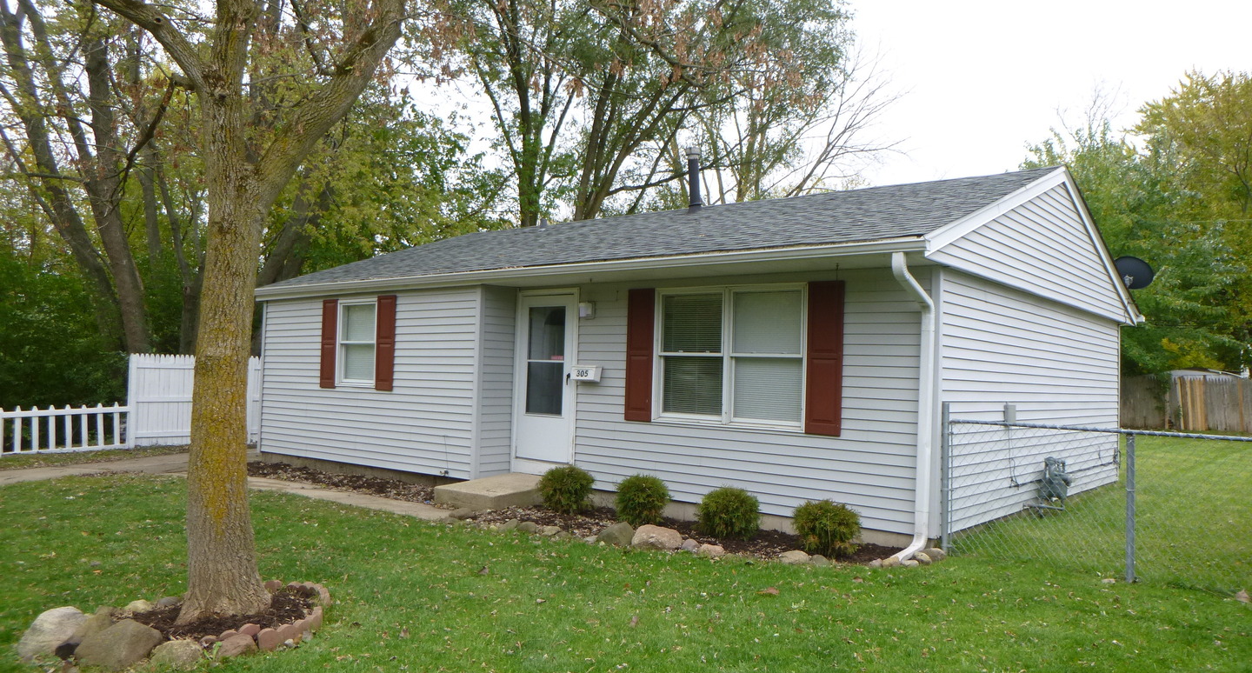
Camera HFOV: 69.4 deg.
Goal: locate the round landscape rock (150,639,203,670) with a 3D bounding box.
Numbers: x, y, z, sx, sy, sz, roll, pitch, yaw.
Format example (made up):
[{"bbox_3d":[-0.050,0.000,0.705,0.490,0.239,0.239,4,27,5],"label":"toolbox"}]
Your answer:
[{"bbox_3d":[-2.268,1.607,4.566,0.248,0.133,0.186,3,-3,-25],"label":"round landscape rock"}]

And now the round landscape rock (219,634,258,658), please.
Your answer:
[{"bbox_3d":[-2.050,1.636,4.781,0.190,0.108,0.133,3,-3,-22],"label":"round landscape rock"}]

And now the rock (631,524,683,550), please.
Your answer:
[{"bbox_3d":[0.280,1.797,8.086,0.464,0.210,0.301,2,-3,2],"label":"rock"}]

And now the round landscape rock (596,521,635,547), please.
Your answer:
[{"bbox_3d":[-0.101,1.779,8.145,0.353,0.225,0.265,2,-3,0],"label":"round landscape rock"}]

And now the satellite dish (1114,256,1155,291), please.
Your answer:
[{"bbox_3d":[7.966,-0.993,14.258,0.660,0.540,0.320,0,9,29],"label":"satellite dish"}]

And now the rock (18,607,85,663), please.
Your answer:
[{"bbox_3d":[-2.935,1.523,4.623,0.303,0.260,0.243,4,-3,-31],"label":"rock"}]

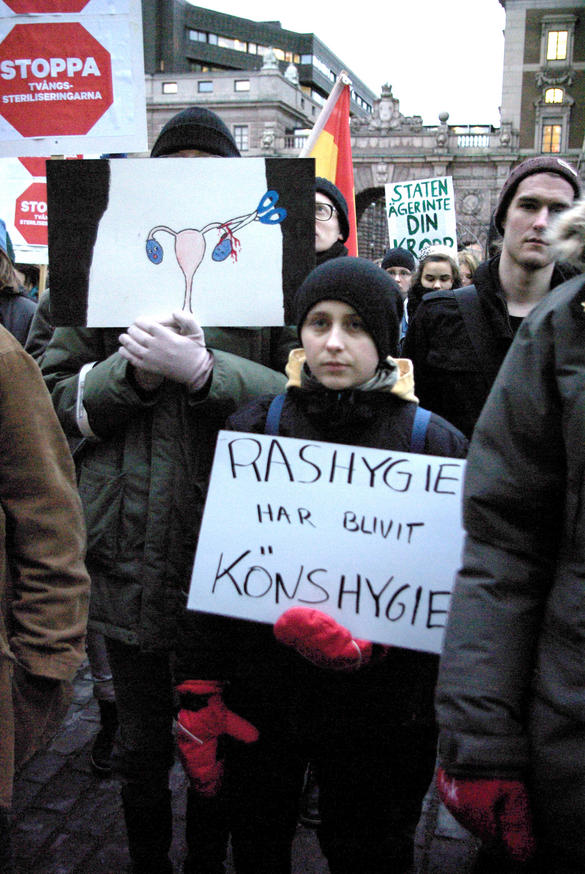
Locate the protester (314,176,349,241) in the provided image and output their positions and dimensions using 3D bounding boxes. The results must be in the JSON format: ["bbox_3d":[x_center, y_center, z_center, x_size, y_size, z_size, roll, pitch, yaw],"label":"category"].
[{"bbox_3d":[0.061,0.137,3.000,0.520,1.850,0.340,3,13,12],"label":"protester"}]

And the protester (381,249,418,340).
[{"bbox_3d":[0.566,-0.209,5.175,0.470,1.620,0.320,2,13,6],"label":"protester"}]

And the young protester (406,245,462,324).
[{"bbox_3d":[0.620,-0.032,4.277,0.480,1.640,0.330,1,13,3],"label":"young protester"}]

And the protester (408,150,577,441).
[{"bbox_3d":[0.526,0.287,2.301,0.560,1.860,0.360,-2,13,-10],"label":"protester"}]

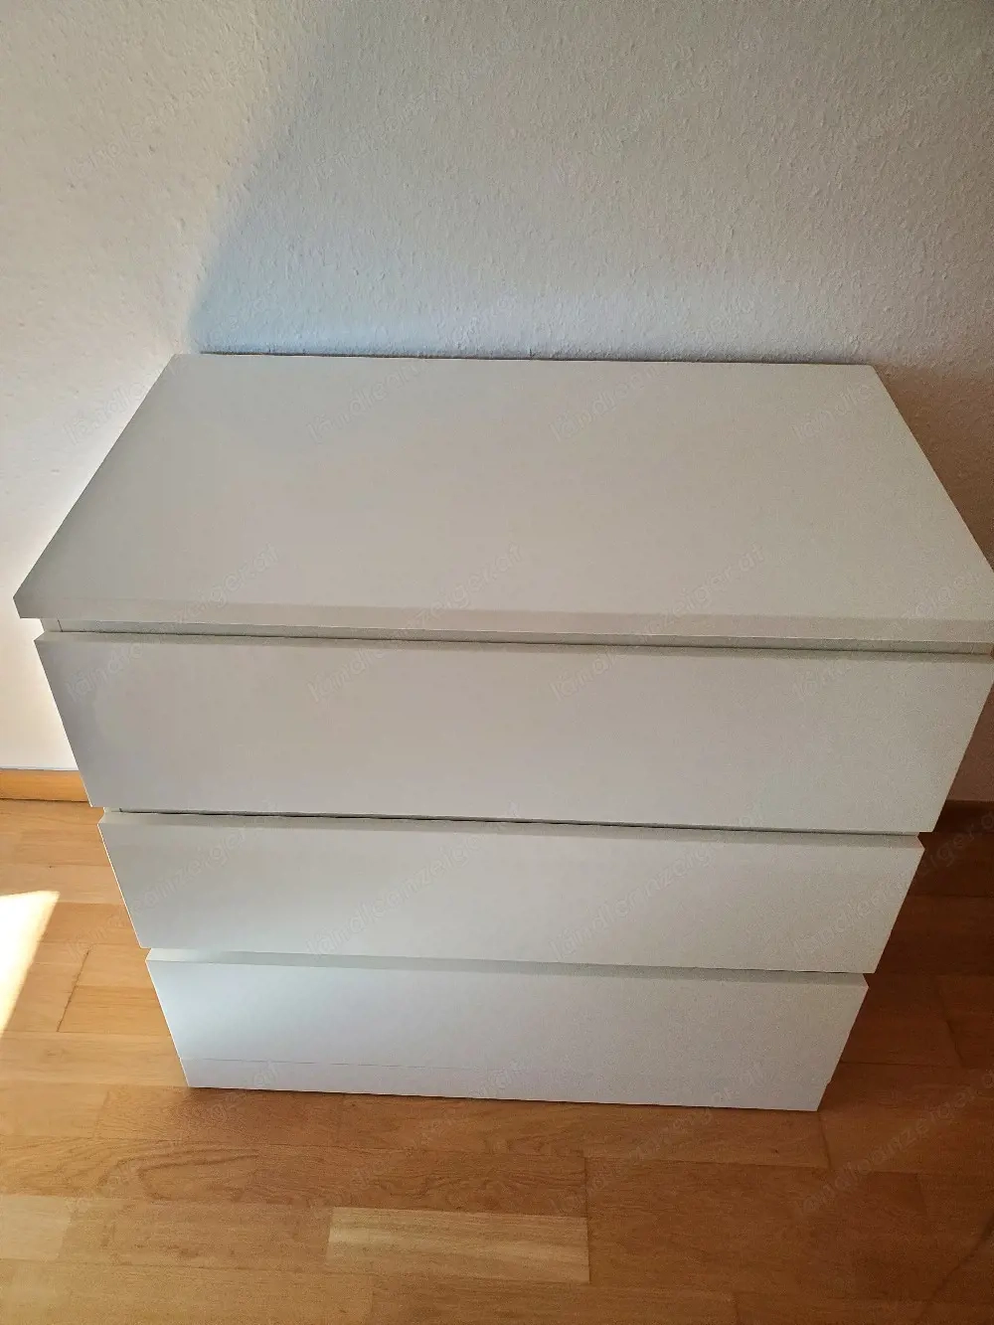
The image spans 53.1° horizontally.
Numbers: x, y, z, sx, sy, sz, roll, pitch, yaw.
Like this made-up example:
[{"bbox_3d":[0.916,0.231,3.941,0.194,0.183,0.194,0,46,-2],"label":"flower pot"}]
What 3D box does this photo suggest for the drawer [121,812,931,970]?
[{"bbox_3d":[0.018,0.107,1.193,0.800,0.205,0.440,2,39,1],"label":"drawer"}]

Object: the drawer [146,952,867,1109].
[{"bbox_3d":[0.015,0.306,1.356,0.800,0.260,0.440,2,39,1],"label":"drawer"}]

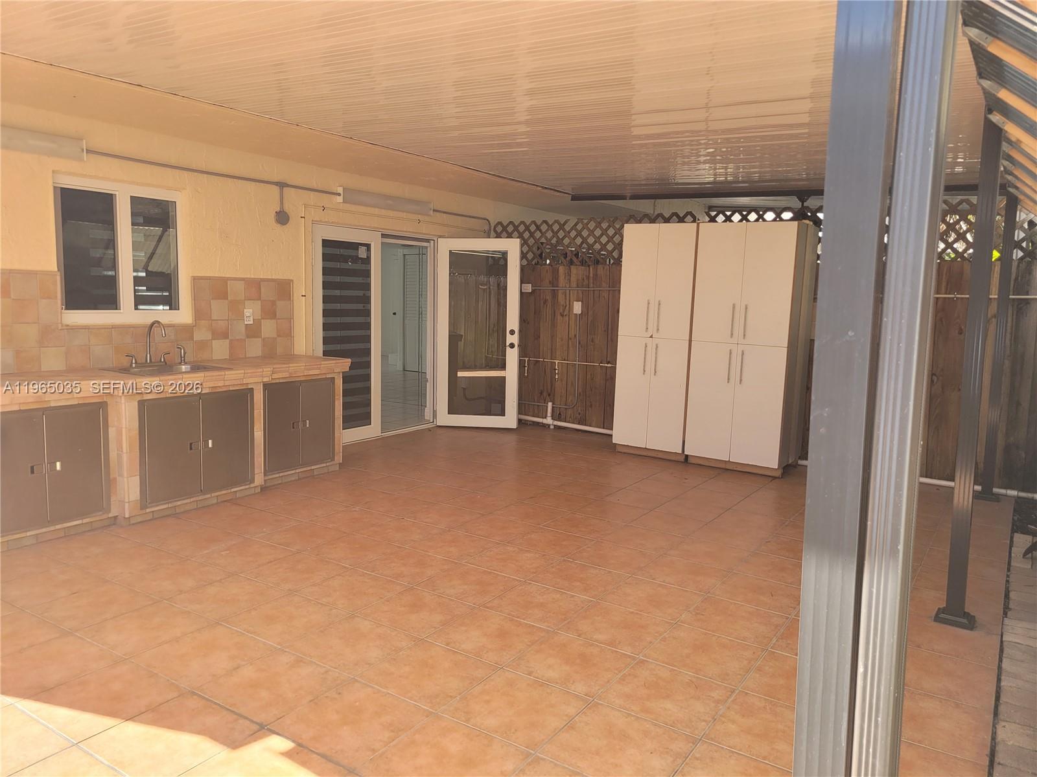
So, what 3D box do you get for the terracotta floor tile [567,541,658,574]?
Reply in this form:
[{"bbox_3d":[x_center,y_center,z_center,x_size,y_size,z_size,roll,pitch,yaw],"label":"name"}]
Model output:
[{"bbox_3d":[0.564,0.992,4.552,0.419,0.012,0.419,7,9,32],"label":"terracotta floor tile"}]

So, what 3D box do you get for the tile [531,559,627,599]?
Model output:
[{"bbox_3d":[0.344,1.074,4.366,0.435,0.012,0.435,7,9,32],"label":"tile"}]

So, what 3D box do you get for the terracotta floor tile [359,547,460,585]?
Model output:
[{"bbox_3d":[-0.608,0.987,4.300,0.419,0.012,0.419,7,9,32],"label":"terracotta floor tile"}]

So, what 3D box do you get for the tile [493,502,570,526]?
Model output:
[{"bbox_3d":[0.082,0.901,5.570,0.435,0.012,0.435,7,9,32],"label":"tile"}]

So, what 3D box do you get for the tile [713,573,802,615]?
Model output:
[{"bbox_3d":[1.293,1.093,4.164,0.425,0.012,0.425,7,9,32],"label":"tile"}]

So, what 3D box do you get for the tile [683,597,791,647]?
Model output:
[{"bbox_3d":[1.083,1.161,3.882,0.434,0.012,0.434,7,9,33],"label":"tile"}]

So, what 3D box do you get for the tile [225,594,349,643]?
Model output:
[{"bbox_3d":[-1.115,1.109,3.745,0.434,0.012,0.434,7,9,33],"label":"tile"}]

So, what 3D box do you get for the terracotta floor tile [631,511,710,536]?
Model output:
[{"bbox_3d":[1.026,0.911,5.259,0.419,0.012,0.419,7,9,32],"label":"terracotta floor tile"}]

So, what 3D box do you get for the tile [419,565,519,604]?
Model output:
[{"bbox_3d":[-0.265,1.069,4.239,0.434,0.012,0.434,7,9,33],"label":"tile"}]

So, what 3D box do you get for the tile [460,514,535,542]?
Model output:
[{"bbox_3d":[-0.148,0.937,5.168,0.428,0.012,0.428,7,9,32],"label":"tile"}]

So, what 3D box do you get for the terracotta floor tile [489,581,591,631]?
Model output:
[{"bbox_3d":[0.107,1.108,3.971,0.428,0.012,0.428,7,9,32],"label":"terracotta floor tile"}]

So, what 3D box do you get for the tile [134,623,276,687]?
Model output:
[{"bbox_3d":[-1.318,1.125,3.289,0.425,0.012,0.425,7,9,32],"label":"tile"}]

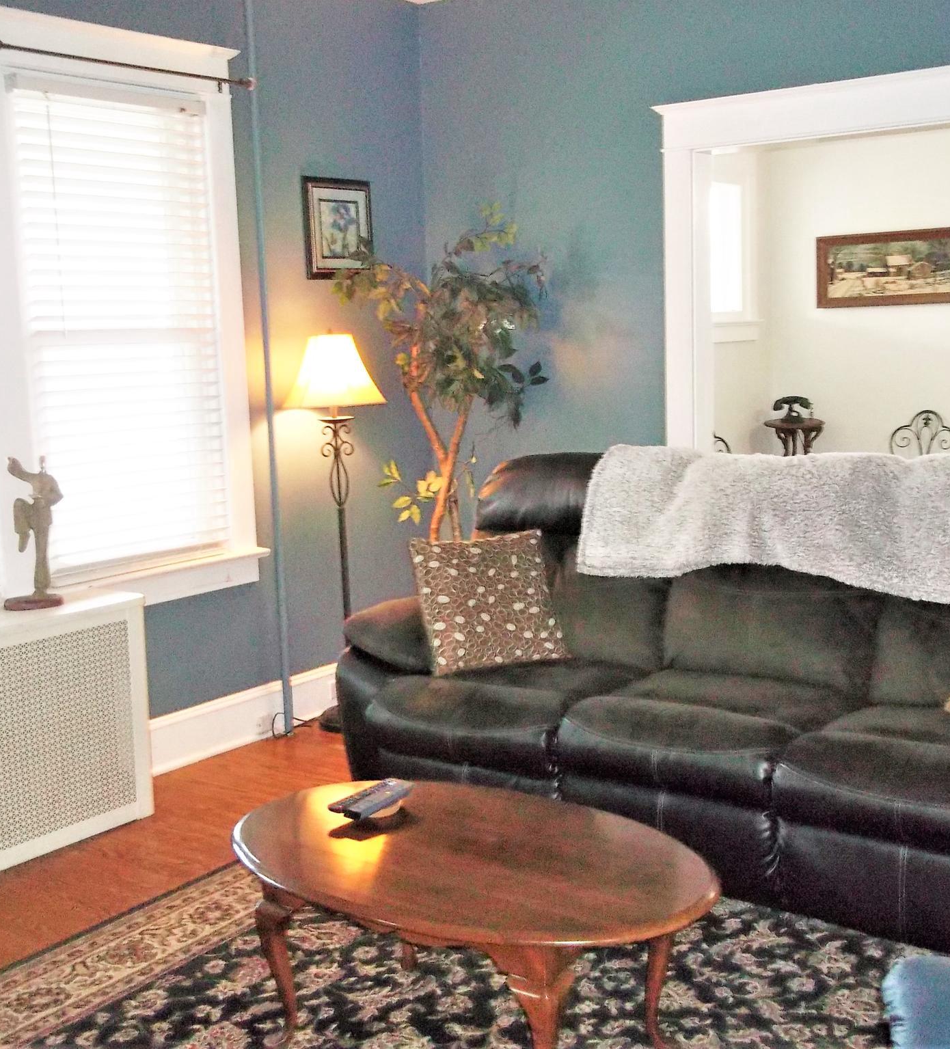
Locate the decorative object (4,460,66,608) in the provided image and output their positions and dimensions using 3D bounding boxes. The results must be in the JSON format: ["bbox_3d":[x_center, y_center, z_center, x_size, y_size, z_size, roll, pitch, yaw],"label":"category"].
[{"bbox_3d":[-1.300,0.021,3.787,0.160,0.434,0.110,-4,9,-14],"label":"decorative object"}]

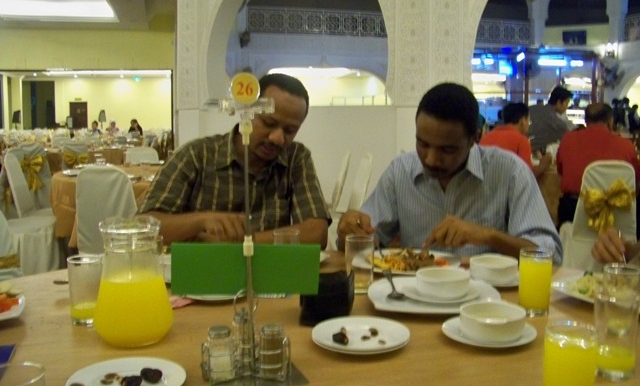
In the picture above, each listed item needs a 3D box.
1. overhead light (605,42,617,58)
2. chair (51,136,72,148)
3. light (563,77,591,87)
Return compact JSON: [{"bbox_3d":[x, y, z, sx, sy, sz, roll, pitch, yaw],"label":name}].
[{"bbox_3d":[9.285,-4.587,19.500,0.380,0.500,0.360,0,7,0],"label":"overhead light"},{"bbox_3d":[-4.159,-0.480,9.815,0.440,0.890,0.520,-3,8,-25],"label":"chair"},{"bbox_3d":[8.019,-3.441,19.000,0.900,0.250,0.600,0,7,0],"label":"light"}]

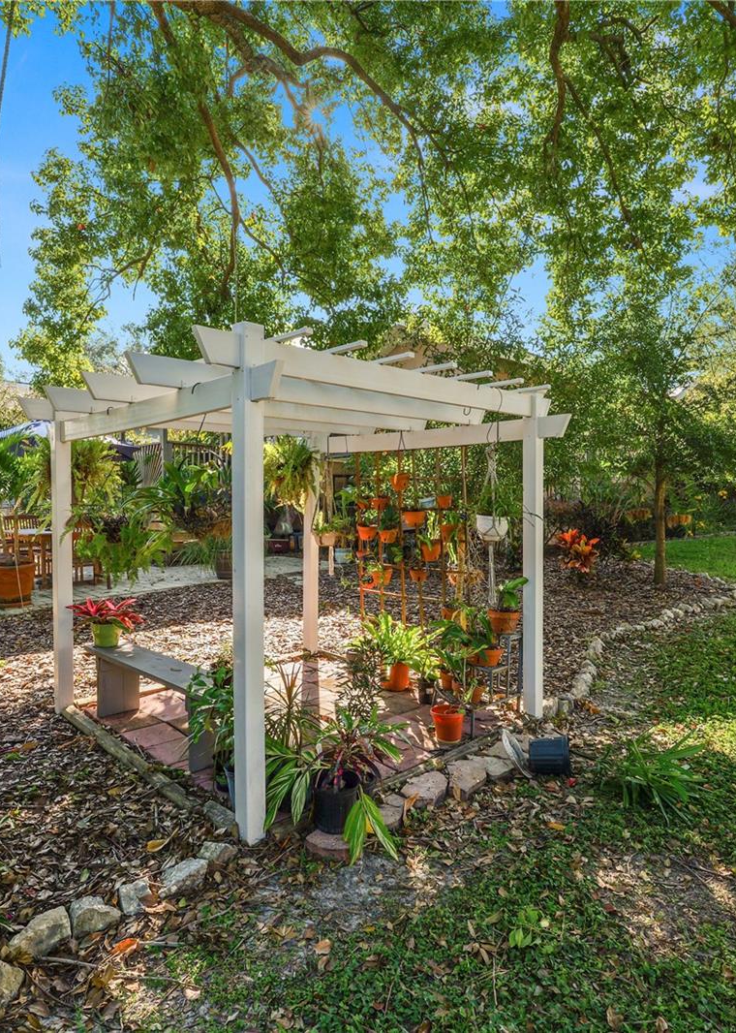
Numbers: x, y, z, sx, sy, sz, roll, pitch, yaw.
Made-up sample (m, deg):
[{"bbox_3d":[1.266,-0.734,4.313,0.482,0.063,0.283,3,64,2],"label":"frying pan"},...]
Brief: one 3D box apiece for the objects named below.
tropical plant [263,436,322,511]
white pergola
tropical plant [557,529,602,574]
[{"bbox_3d":[-0.671,-0.369,5.100,0.580,0.620,0.580,0,2,-7],"label":"tropical plant"},{"bbox_3d":[-0.452,0.217,3.930,2.490,2.130,2.630,-2,3,-42],"label":"white pergola"},{"bbox_3d":[3.287,0.557,9.400,0.660,0.720,0.660,1,2,19],"label":"tropical plant"}]

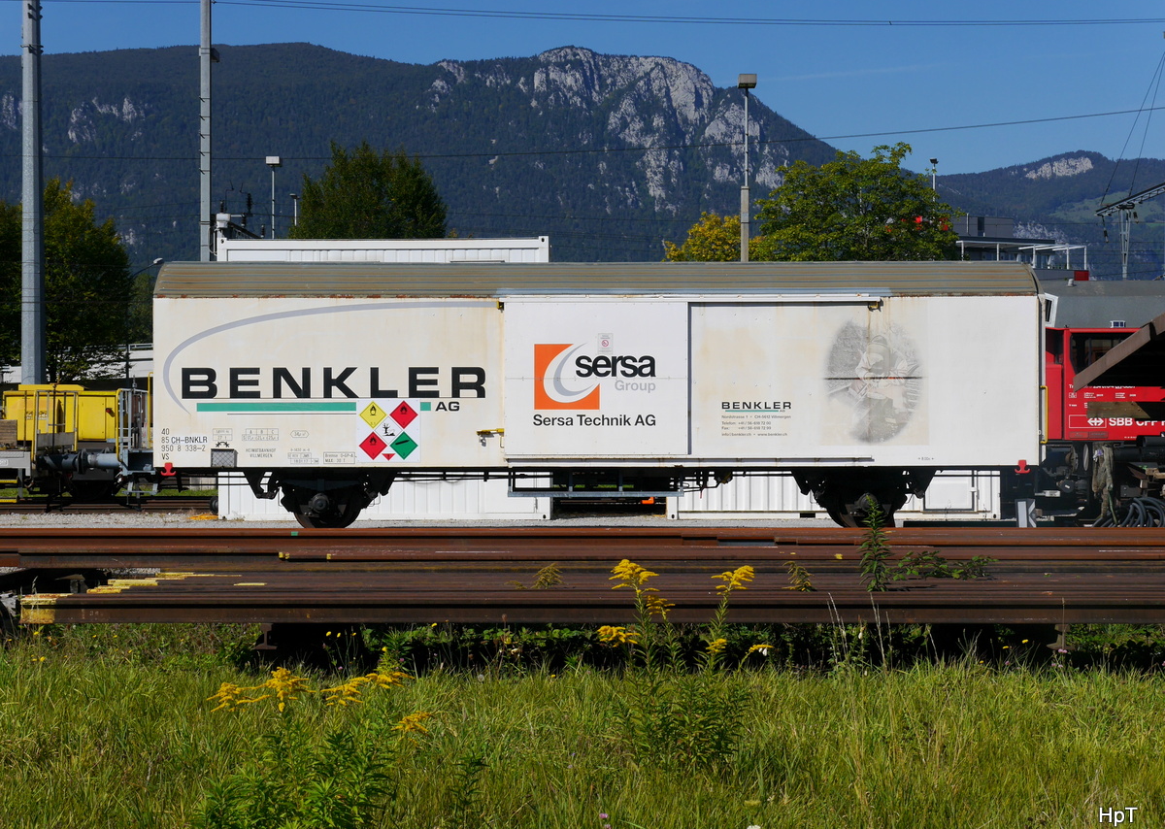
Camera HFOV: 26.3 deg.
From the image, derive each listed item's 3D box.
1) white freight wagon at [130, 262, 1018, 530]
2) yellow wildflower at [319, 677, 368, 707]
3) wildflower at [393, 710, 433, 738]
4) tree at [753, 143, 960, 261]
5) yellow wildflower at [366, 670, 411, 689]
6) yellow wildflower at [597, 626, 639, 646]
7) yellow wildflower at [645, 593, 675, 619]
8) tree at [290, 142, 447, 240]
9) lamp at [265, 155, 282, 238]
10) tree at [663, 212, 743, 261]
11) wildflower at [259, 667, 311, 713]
[{"bbox_3d":[0.124,-0.243,37.400,13.100,4.077,2.800,0,-1,0],"label":"white freight wagon"},{"bbox_3d":[-0.817,0.946,8.500,0.166,0.100,0.135,0,-1,0],"label":"yellow wildflower"},{"bbox_3d":[-0.578,1.055,8.500,0.140,0.095,0.125,0,-1,0],"label":"wildflower"},{"bbox_3d":[7.654,-2.800,70.000,6.000,9.650,6.000,0,0,0],"label":"tree"},{"bbox_3d":[-0.677,0.924,8.700,0.163,0.068,0.140,0,0,0],"label":"yellow wildflower"},{"bbox_3d":[0.142,0.887,10.000,0.172,0.086,0.150,0,0,0],"label":"yellow wildflower"},{"bbox_3d":[0.316,0.785,10.200,0.119,0.103,0.115,0,0,0],"label":"yellow wildflower"},{"bbox_3d":[-7.461,-3.658,88.000,6.000,11.860,6.000,0,-1,0],"label":"tree"},{"bbox_3d":[-9.933,-3.100,80.000,0.480,10.400,0.700,0,0,0],"label":"lamp"},{"bbox_3d":[3.938,-2.066,78.000,5.000,8.500,5.000,0,-1,0],"label":"tree"},{"bbox_3d":[-1.004,0.932,8.400,0.177,0.157,0.165,0,0,0],"label":"wildflower"}]

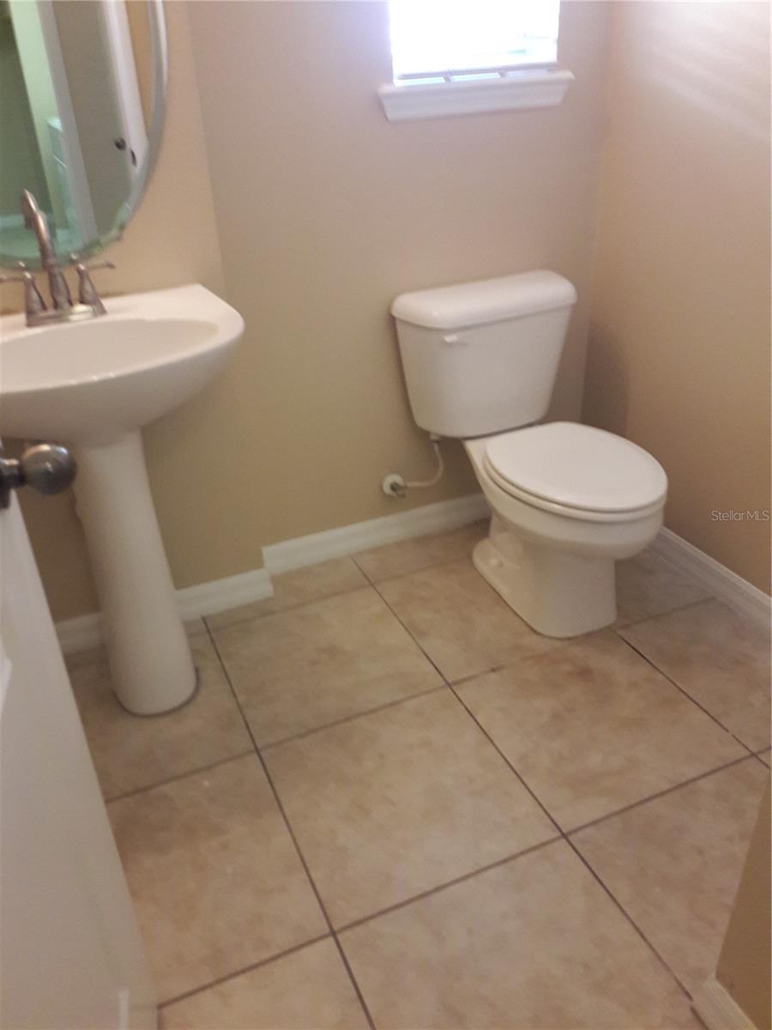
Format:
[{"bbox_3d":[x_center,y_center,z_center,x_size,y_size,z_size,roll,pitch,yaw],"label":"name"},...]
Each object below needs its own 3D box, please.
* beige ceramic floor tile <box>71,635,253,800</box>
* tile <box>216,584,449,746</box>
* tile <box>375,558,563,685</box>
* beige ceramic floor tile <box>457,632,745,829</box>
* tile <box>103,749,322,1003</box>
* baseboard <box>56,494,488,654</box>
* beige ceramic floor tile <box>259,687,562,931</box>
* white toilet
[{"bbox_3d":[-0.572,0.453,1.865,0.454,0.010,0.454,-14,32,-19],"label":"beige ceramic floor tile"},{"bbox_3d":[-0.154,0.347,2.016,0.454,0.010,0.454,-14,32,-19],"label":"tile"},{"bbox_3d":[0.264,0.242,2.167,0.454,0.010,0.454,-14,32,-19],"label":"tile"},{"bbox_3d":[0.448,0.443,1.801,0.454,0.010,0.454,-14,32,-19],"label":"beige ceramic floor tile"},{"bbox_3d":[-0.389,0.654,1.498,0.454,0.010,0.454,-14,32,-19],"label":"tile"},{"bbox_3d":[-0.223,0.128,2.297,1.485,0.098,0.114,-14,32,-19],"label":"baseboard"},{"bbox_3d":[0.029,0.549,1.649,0.454,0.010,0.454,-14,32,-19],"label":"beige ceramic floor tile"},{"bbox_3d":[0.384,-0.129,2.055,0.475,0.736,0.736,-14,32,-19],"label":"white toilet"}]

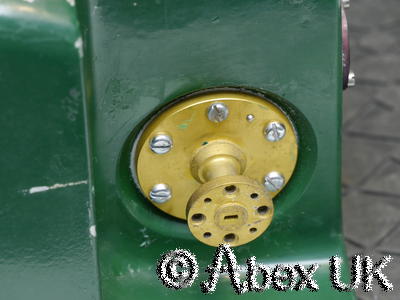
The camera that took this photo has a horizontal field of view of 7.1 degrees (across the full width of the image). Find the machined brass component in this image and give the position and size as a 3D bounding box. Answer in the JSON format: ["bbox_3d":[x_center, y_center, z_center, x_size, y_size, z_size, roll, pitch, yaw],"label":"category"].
[{"bbox_3d":[0.005,0.008,0.723,0.037,0.037,0.021,-6,41,-7],"label":"machined brass component"}]

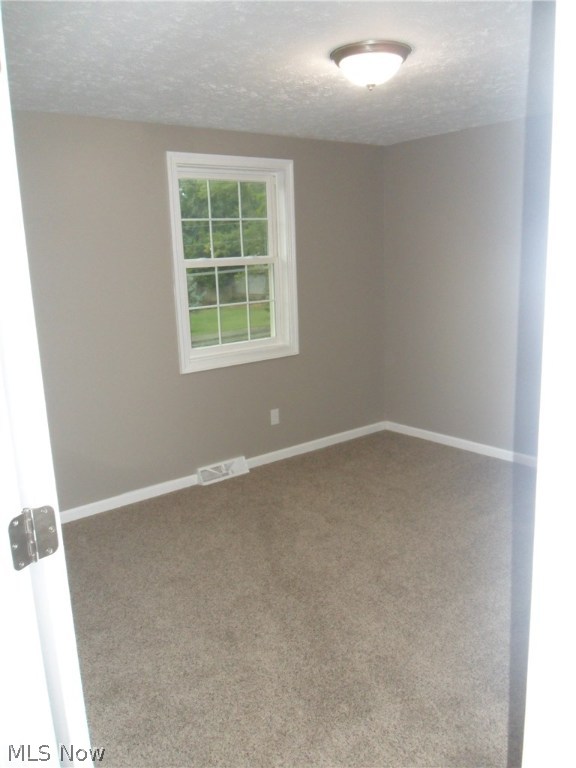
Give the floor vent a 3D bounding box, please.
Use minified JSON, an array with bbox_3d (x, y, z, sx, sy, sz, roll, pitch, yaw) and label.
[{"bbox_3d":[-0.446,0.609,4.231,0.378,0.110,0.057,-11,15,-36],"label":"floor vent"}]

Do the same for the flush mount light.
[{"bbox_3d":[0.352,-1.320,2.541,0.340,0.143,0.340,-2,12,0],"label":"flush mount light"}]

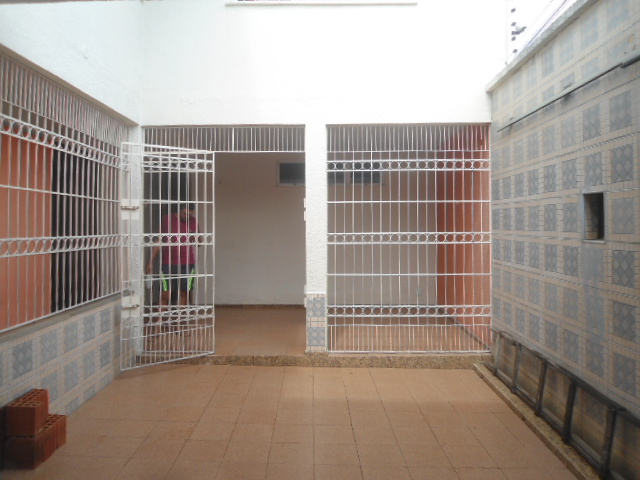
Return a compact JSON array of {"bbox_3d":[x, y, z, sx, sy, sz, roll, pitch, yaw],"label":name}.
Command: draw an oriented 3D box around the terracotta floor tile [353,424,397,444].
[{"bbox_3d":[0.406,1.448,3.579,0.298,0.010,0.298,1,2,-1],"label":"terracotta floor tile"}]

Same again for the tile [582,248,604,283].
[{"bbox_3d":[1.808,0.162,3.169,0.010,0.205,0.205,0,2,1],"label":"tile"}]

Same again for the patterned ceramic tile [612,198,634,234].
[{"bbox_3d":[1.766,-0.136,2.789,0.012,0.207,0.213,0,2,1],"label":"patterned ceramic tile"}]

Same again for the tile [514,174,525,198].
[{"bbox_3d":[1.792,-0.495,4.332,0.010,0.203,0.203,0,1,1],"label":"tile"}]

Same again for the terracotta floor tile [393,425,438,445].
[{"bbox_3d":[0.710,1.461,3.571,0.300,0.012,0.300,2,2,-1],"label":"terracotta floor tile"}]

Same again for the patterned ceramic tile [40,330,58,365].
[{"bbox_3d":[-1.979,0.783,3.509,0.012,0.207,0.210,0,2,-1],"label":"patterned ceramic tile"}]

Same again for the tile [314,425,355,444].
[{"bbox_3d":[0.105,1.418,3.506,0.295,0.010,0.295,1,2,-1],"label":"tile"}]

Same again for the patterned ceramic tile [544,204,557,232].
[{"bbox_3d":[1.828,-0.168,3.795,0.012,0.207,0.210,-1,2,1],"label":"patterned ceramic tile"}]

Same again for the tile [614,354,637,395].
[{"bbox_3d":[1.781,0.778,2.806,0.010,0.203,0.203,0,1,1],"label":"tile"}]

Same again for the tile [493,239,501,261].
[{"bbox_3d":[1.835,0.099,4.985,0.010,0.205,0.205,0,2,1],"label":"tile"}]

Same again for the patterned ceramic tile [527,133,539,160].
[{"bbox_3d":[1.855,-0.816,4.196,0.010,0.213,0.213,0,2,1],"label":"patterned ceramic tile"}]

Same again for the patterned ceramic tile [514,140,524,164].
[{"bbox_3d":[1.841,-0.806,4.426,0.010,0.207,0.207,0,1,1],"label":"patterned ceramic tile"}]

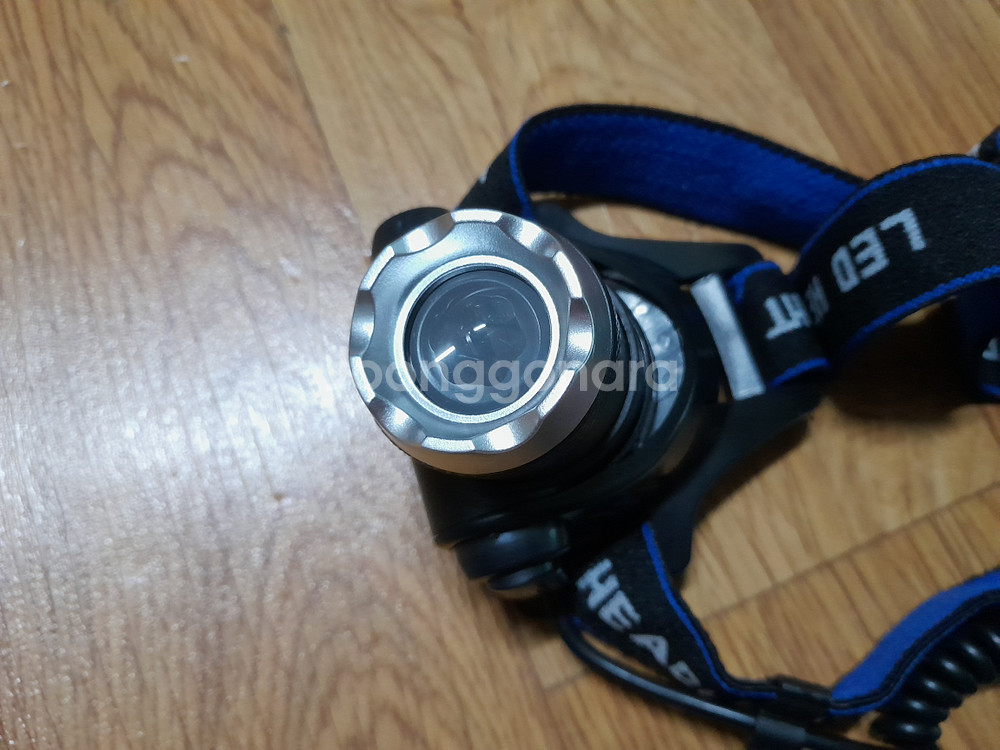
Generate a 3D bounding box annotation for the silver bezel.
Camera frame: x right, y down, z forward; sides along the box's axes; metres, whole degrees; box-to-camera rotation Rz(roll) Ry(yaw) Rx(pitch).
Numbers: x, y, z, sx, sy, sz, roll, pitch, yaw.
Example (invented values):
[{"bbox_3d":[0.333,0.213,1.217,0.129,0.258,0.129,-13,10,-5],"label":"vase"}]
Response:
[{"bbox_3d":[-0.004,-0.006,0.117,0.043,0.011,0.043,-23,76,10],"label":"silver bezel"}]

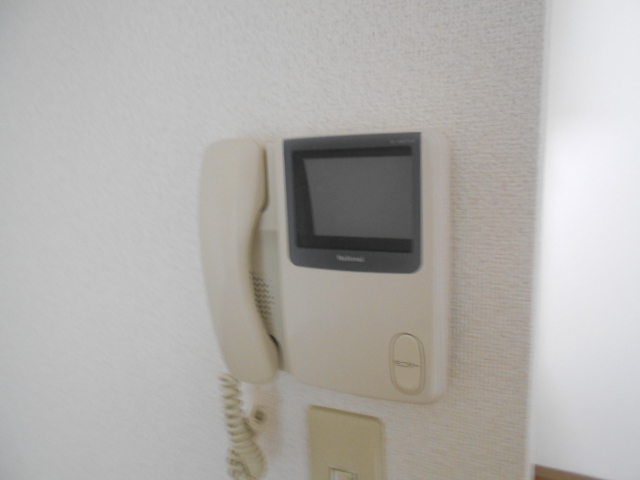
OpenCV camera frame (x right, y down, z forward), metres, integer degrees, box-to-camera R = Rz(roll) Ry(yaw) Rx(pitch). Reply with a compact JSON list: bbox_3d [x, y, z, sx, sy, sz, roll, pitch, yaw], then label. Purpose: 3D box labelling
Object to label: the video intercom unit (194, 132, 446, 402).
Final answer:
[{"bbox_3d":[0.001,0.019,0.355,0.176,0.187,0.061,2,11,24],"label":"video intercom unit"}]

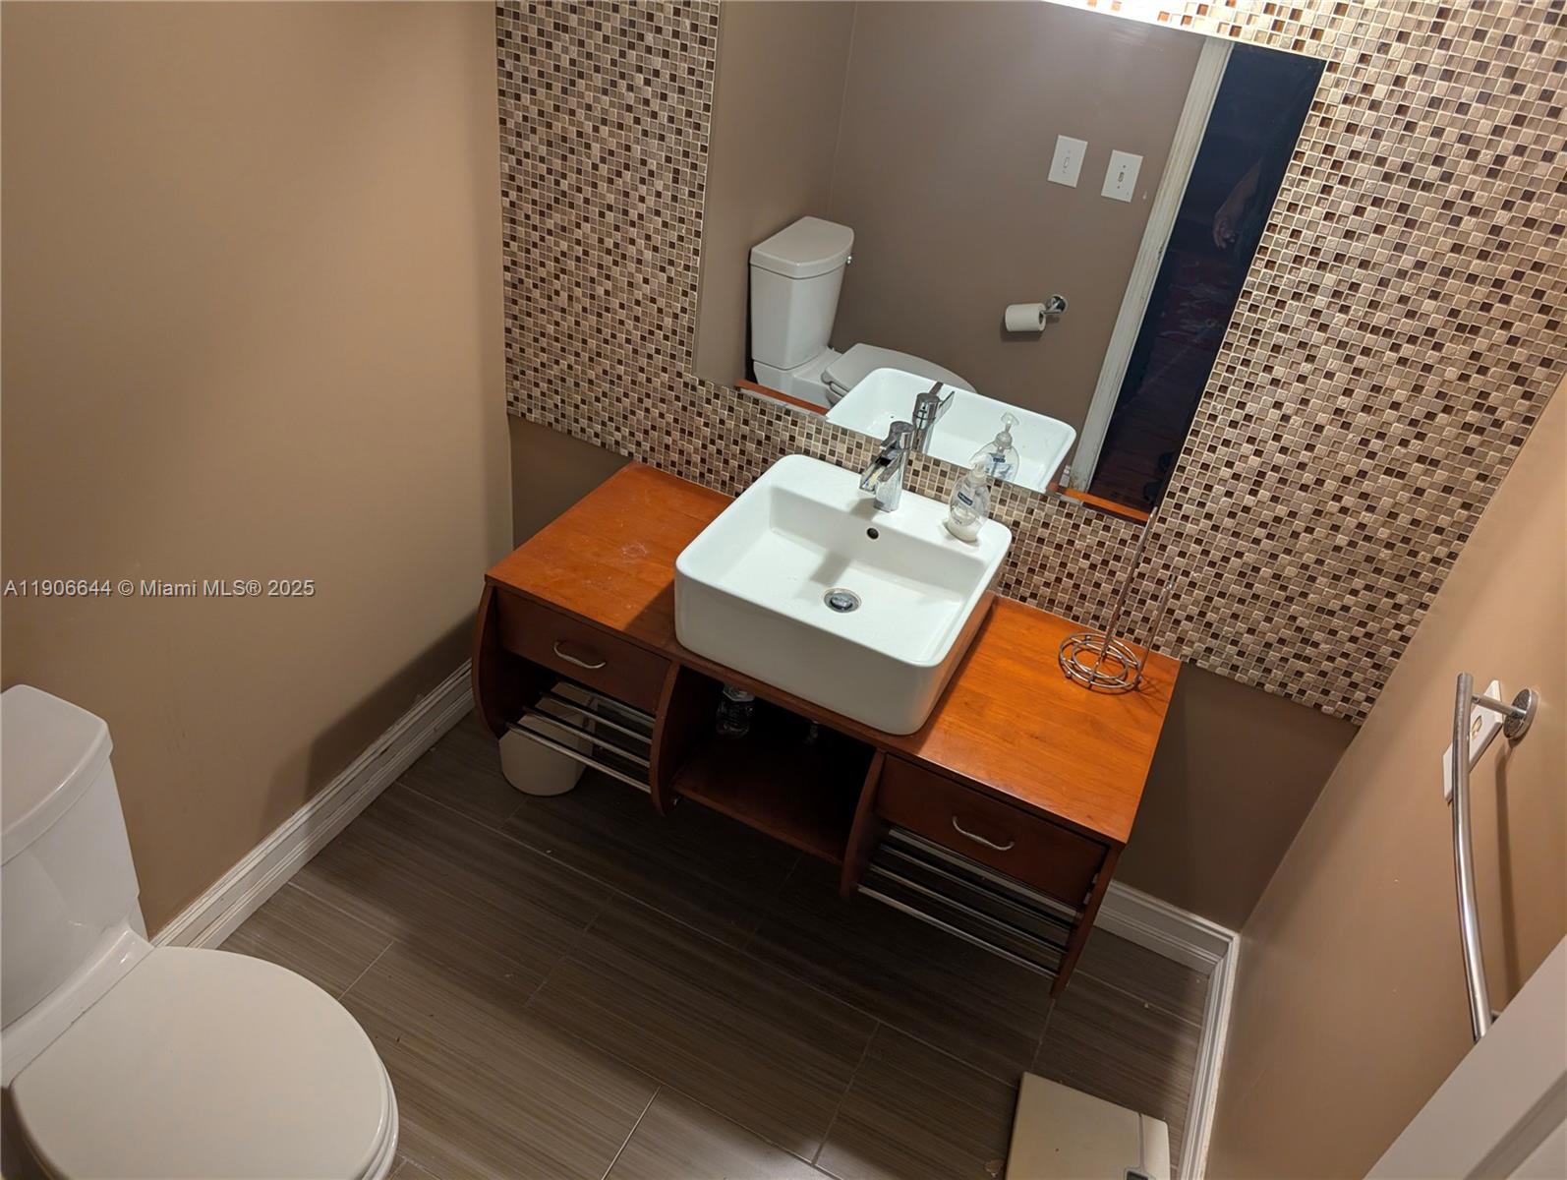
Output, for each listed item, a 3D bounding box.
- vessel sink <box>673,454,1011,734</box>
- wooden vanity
[{"bbox_3d":[0.113,-0.014,1.919,0.473,0.153,0.478,21,38,17],"label":"vessel sink"},{"bbox_3d":[0.059,0.227,2.053,1.161,0.404,0.561,21,38,17],"label":"wooden vanity"}]

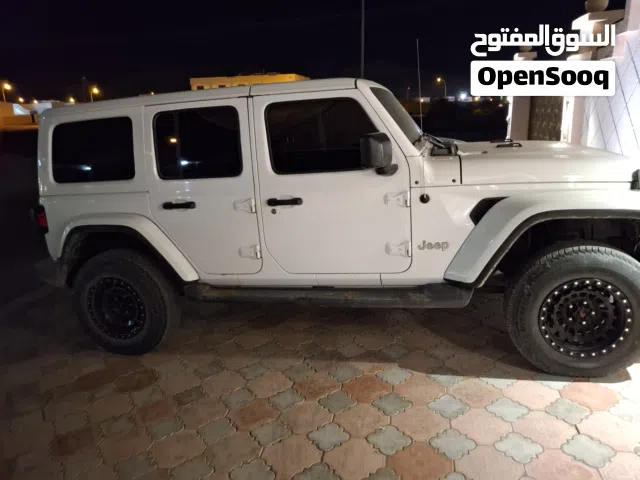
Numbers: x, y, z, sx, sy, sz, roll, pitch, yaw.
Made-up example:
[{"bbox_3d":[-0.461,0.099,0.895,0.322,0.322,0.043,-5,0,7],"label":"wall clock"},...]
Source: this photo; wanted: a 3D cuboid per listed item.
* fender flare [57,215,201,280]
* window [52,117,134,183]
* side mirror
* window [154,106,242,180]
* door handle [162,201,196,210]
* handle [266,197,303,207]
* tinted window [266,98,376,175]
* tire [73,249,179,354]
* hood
[{"bbox_3d":[-1.378,0.074,3.237,1.030,0.475,0.160,-1,14,14],"label":"fender flare"},{"bbox_3d":[-1.592,-0.632,3.241,0.660,0.430,0.040,-1,4,14],"label":"window"},{"bbox_3d":[0.328,-0.480,2.594,0.185,0.240,0.240,-1,14,14],"label":"side mirror"},{"bbox_3d":[-0.803,-0.637,3.043,0.605,0.455,0.040,-1,4,14],"label":"window"},{"bbox_3d":[-0.939,-0.237,3.093,0.228,0.050,0.055,-1,14,14],"label":"door handle"},{"bbox_3d":[-0.226,-0.242,2.913,0.228,0.050,0.055,-1,14,14],"label":"handle"},{"bbox_3d":[0.005,-0.643,2.839,0.670,0.455,0.040,-1,4,14],"label":"tinted window"},{"bbox_3d":[-1.429,0.452,3.393,0.790,0.785,0.260,-1,14,14],"label":"tire"},{"bbox_3d":[1.507,-0.597,3.248,1.070,0.225,1.480,-1,14,14],"label":"hood"}]

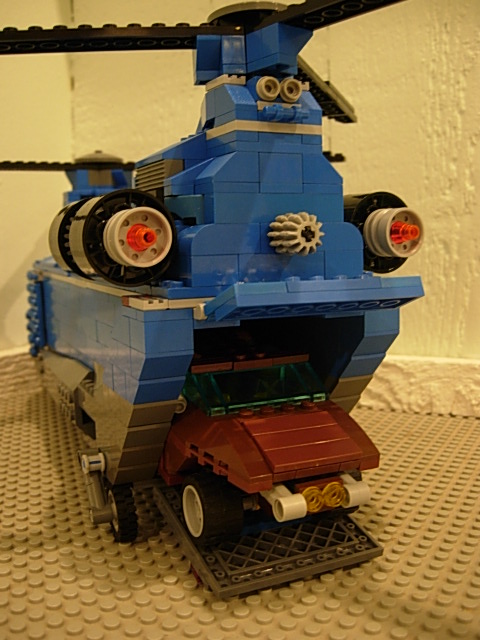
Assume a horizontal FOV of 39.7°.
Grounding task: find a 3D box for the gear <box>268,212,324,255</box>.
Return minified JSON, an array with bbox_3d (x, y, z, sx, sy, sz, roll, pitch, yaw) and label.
[{"bbox_3d":[0.018,-0.027,0.212,0.014,0.014,0.016,-4,6,-24],"label":"gear"}]

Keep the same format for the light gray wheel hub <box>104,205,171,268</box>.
[{"bbox_3d":[-0.031,-0.025,0.203,0.018,0.018,0.014,-4,6,-24],"label":"light gray wheel hub"}]

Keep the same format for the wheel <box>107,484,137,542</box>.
[{"bbox_3d":[-0.045,0.074,0.257,0.008,0.024,0.024,-4,6,-24],"label":"wheel"}]

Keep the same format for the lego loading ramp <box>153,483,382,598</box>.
[{"bbox_3d":[0.009,0.075,0.249,0.064,0.004,0.064,-4,18,-24],"label":"lego loading ramp"}]

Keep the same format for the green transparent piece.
[{"bbox_3d":[0.005,0.024,0.255,0.048,0.011,0.029,-4,13,-24],"label":"green transparent piece"}]

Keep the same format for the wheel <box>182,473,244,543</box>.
[{"bbox_3d":[-0.010,0.066,0.233,0.014,0.024,0.024,-4,6,-24],"label":"wheel"}]

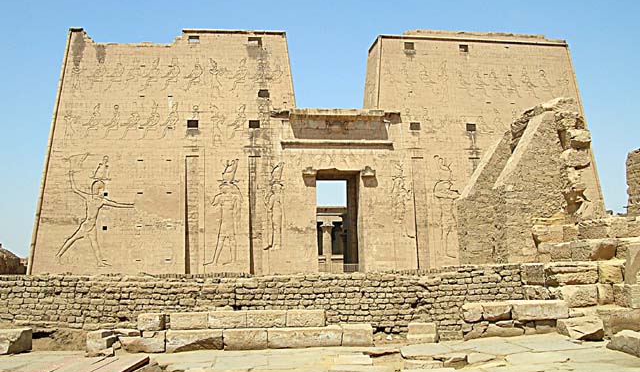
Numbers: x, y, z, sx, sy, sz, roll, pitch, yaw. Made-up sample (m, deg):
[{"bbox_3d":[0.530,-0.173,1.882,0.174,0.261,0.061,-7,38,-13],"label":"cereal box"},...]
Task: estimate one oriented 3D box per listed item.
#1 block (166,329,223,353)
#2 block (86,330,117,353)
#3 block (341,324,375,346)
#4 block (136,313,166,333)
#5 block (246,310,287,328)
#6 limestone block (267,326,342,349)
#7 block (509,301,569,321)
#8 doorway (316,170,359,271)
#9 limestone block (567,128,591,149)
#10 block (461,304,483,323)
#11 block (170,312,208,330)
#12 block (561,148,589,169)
[{"bbox_3d":[-2.412,2.958,12.888,1.060,0.410,0.500,0,-6,-7],"label":"block"},{"bbox_3d":[-4.310,3.046,13.146,0.383,0.368,0.700,0,-7,-6],"label":"block"},{"bbox_3d":[0.741,3.091,13.772,0.637,0.385,0.750,-1,-7,-3],"label":"block"},{"bbox_3d":[-3.548,2.852,14.037,0.449,0.360,0.580,-1,-7,-3],"label":"block"},{"bbox_3d":[-1.136,2.831,14.237,0.815,0.346,0.580,-1,-7,-3],"label":"block"},{"bbox_3d":[-0.320,3.114,13.722,1.504,0.373,0.750,-1,-7,-3],"label":"limestone block"},{"bbox_3d":[4.587,2.675,14.271,1.170,0.325,0.620,0,-6,-10],"label":"block"},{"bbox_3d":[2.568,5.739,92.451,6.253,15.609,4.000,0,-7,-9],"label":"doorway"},{"bbox_3d":[7.317,-1.312,19.046,0.649,0.545,0.500,0,-7,-8],"label":"limestone block"},{"bbox_3d":[3.064,2.611,13.707,0.423,0.359,0.420,0,-7,-8],"label":"block"},{"bbox_3d":[-2.606,2.710,13.408,0.744,0.316,0.420,0,-7,-5],"label":"block"},{"bbox_3d":[7.264,-0.744,19.070,0.724,0.543,0.550,0,-7,-8],"label":"block"}]

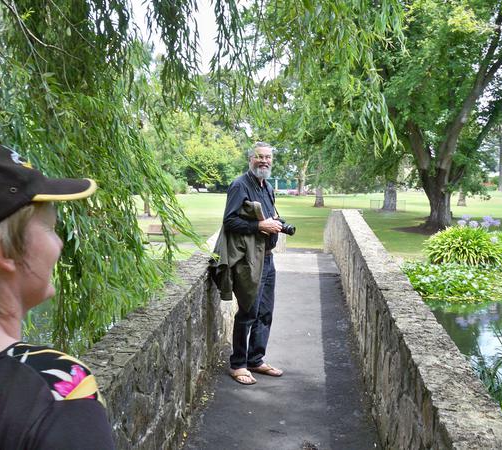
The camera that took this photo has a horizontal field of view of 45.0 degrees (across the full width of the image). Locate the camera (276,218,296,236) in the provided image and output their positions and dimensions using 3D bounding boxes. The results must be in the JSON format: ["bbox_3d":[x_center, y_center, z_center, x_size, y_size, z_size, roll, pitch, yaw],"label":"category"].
[{"bbox_3d":[0.234,0.018,4.360,0.150,0.100,0.135,15,12,30],"label":"camera"}]

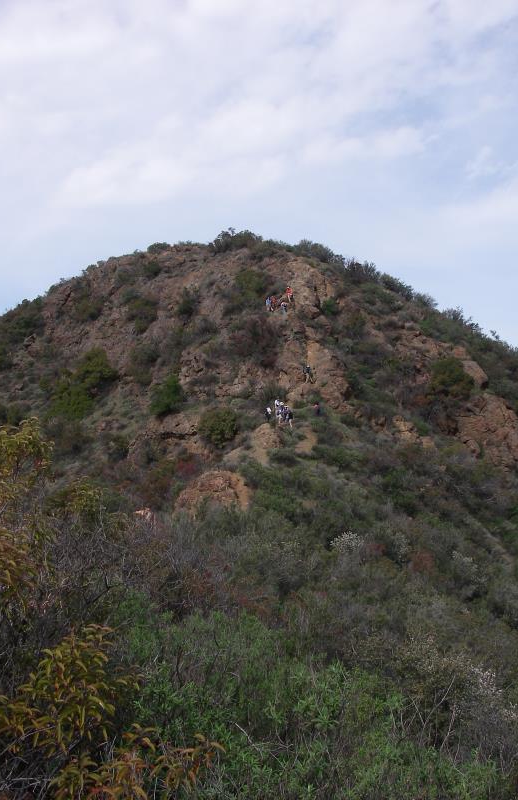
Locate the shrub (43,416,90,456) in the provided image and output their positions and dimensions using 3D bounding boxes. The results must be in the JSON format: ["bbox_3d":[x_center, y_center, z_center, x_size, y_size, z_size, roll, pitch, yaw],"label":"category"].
[{"bbox_3d":[-16.573,3.159,76.000,4.029,3.358,3.546,0,-5,0],"label":"shrub"}]

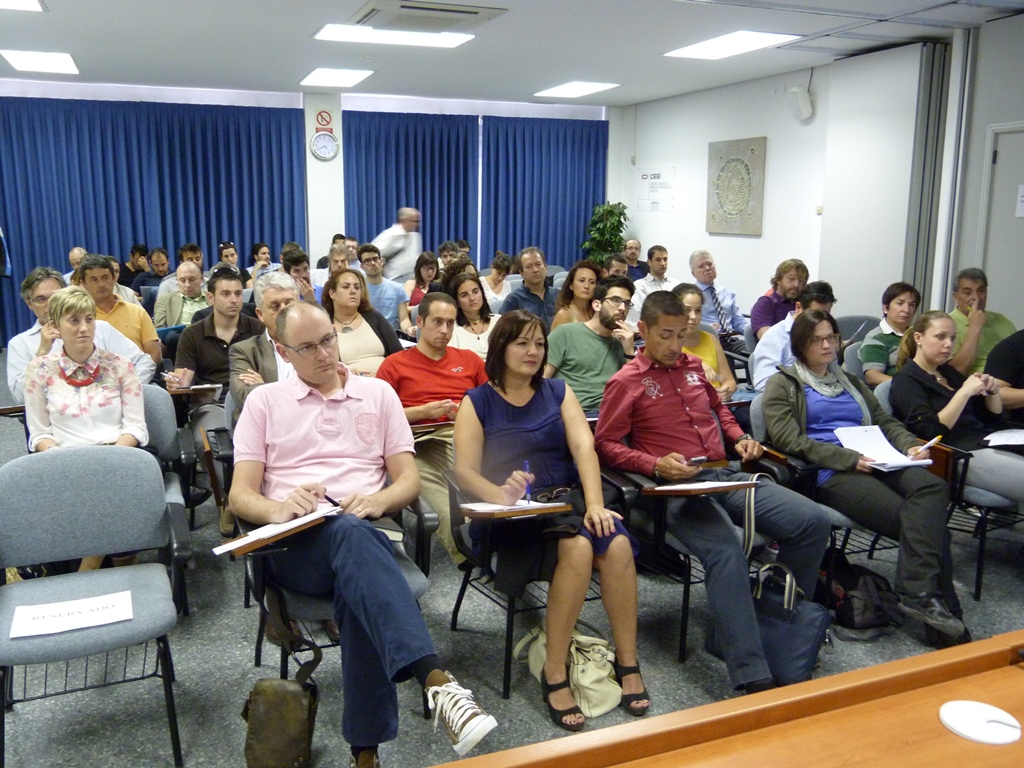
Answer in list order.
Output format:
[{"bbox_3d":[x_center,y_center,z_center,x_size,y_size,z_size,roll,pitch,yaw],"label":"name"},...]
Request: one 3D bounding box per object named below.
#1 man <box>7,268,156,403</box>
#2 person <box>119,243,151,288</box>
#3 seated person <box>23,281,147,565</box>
[{"bbox_3d":[-2.059,0.094,4.286,0.620,1.280,0.800,-5,12,-22],"label":"man"},{"bbox_3d":[-3.224,-0.556,7.735,0.520,1.270,0.780,-5,12,-22],"label":"person"},{"bbox_3d":[-1.580,0.280,3.388,0.500,1.250,0.780,-5,12,-22],"label":"seated person"}]

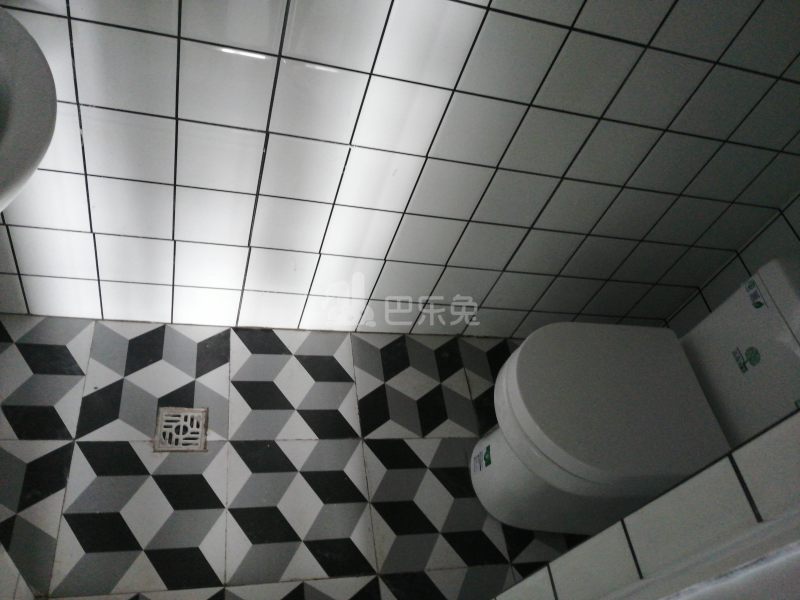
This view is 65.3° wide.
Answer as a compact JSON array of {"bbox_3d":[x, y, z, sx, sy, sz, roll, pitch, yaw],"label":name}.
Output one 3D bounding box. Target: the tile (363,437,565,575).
[{"bbox_3d":[0.076,0.453,1.405,0.300,0.010,0.300,4,51,-18],"label":"tile"}]

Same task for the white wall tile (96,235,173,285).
[{"bbox_3d":[-0.550,-0.085,1.303,0.147,0.147,0.010,4,51,-18],"label":"white wall tile"}]

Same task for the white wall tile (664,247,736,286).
[{"bbox_3d":[0.765,-0.085,1.622,0.137,0.146,0.010,4,51,-18],"label":"white wall tile"}]

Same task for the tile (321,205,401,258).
[{"bbox_3d":[-0.084,-0.145,1.334,0.147,0.147,0.010,4,51,-18],"label":"tile"}]

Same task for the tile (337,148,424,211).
[{"bbox_3d":[-0.042,-0.236,1.227,0.148,0.148,0.010,4,51,-18],"label":"tile"}]

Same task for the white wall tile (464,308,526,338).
[{"bbox_3d":[0.261,0.063,1.699,0.149,0.136,0.010,4,51,-18],"label":"white wall tile"}]

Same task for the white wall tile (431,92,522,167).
[{"bbox_3d":[0.144,-0.317,1.166,0.147,0.146,0.010,4,51,-18],"label":"white wall tile"}]

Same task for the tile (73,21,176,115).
[{"bbox_3d":[-0.426,-0.359,0.979,0.147,0.146,0.010,4,51,-18],"label":"tile"}]

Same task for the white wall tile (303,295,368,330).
[{"bbox_3d":[-0.167,0.033,1.557,0.149,0.136,0.010,4,51,-18],"label":"white wall tile"}]

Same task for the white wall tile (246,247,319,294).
[{"bbox_3d":[-0.268,-0.065,1.407,0.147,0.144,0.010,4,51,-18],"label":"white wall tile"}]

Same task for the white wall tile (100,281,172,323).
[{"bbox_3d":[-0.593,0.003,1.416,0.148,0.137,0.010,4,51,-18],"label":"white wall tile"}]

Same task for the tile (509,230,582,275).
[{"bbox_3d":[0.342,-0.115,1.476,0.147,0.147,0.010,4,51,-18],"label":"tile"}]

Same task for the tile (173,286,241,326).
[{"bbox_3d":[-0.453,0.013,1.467,0.147,0.140,0.010,4,51,-18],"label":"tile"}]

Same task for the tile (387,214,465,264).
[{"bbox_3d":[0.058,-0.135,1.387,0.147,0.146,0.010,4,51,-18],"label":"tile"}]

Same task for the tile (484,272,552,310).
[{"bbox_3d":[0.301,-0.024,1.592,0.148,0.148,0.010,4,51,-18],"label":"tile"}]

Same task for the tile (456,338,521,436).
[{"bbox_3d":[0.319,0.236,1.674,0.298,0.010,0.297,4,51,-18],"label":"tile"}]

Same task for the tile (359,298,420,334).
[{"bbox_3d":[-0.025,0.043,1.605,0.149,0.136,0.010,4,51,-18],"label":"tile"}]

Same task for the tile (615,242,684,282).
[{"bbox_3d":[0.628,-0.095,1.576,0.147,0.146,0.010,4,51,-18],"label":"tile"}]

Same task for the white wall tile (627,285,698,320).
[{"bbox_3d":[0.723,0.006,1.732,0.139,0.148,0.010,4,51,-18],"label":"white wall tile"}]

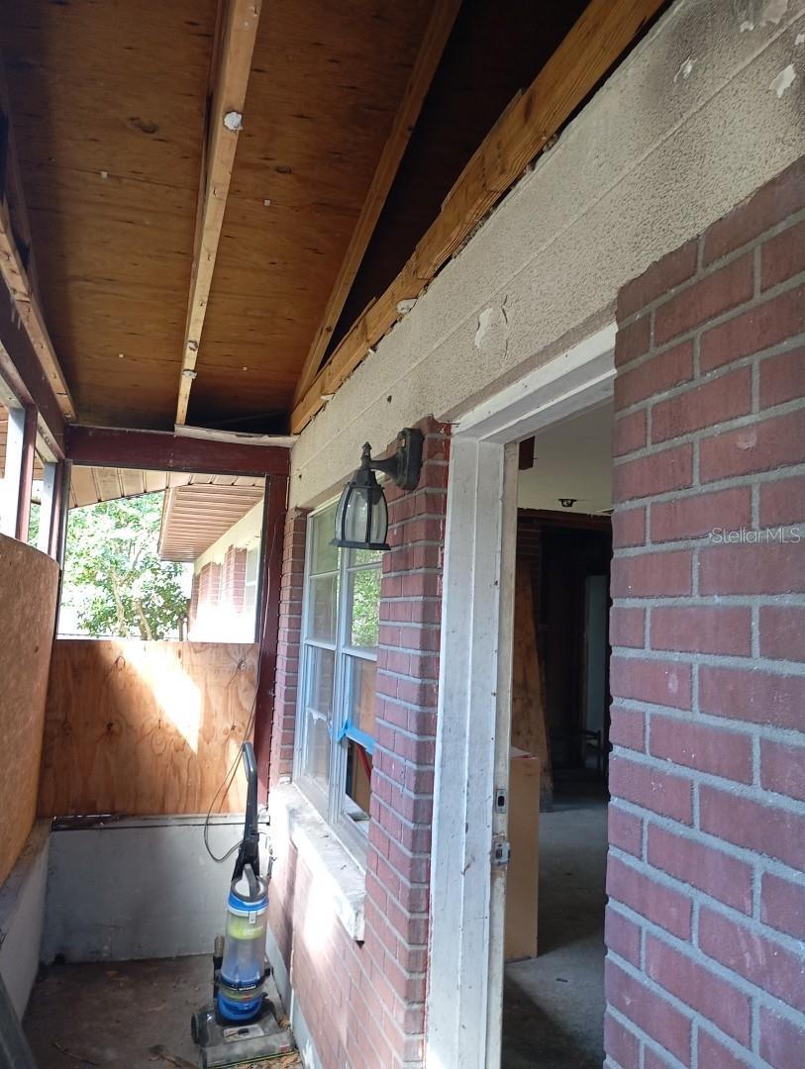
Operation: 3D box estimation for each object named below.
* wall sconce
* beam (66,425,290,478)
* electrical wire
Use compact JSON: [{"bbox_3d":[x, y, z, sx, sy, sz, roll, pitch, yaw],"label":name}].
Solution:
[{"bbox_3d":[-0.069,-0.119,2.159,0.211,0.314,0.147,4,-6,-16],"label":"wall sconce"},{"bbox_3d":[-1.103,-0.403,4.314,1.075,0.182,0.044,4,-6,-13],"label":"beam"},{"bbox_3d":[-0.729,0.604,4.024,0.306,1.668,0.490,4,-6,-16],"label":"electrical wire"}]

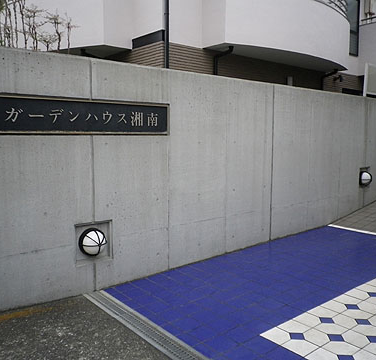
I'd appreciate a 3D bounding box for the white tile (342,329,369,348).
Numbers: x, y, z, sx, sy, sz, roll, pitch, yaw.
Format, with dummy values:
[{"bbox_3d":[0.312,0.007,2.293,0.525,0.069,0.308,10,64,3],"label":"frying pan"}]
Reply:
[{"bbox_3d":[1.240,1.182,2.877,0.195,0.012,0.195,-6,8,-38],"label":"white tile"}]

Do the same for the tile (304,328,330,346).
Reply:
[{"bbox_3d":[0.966,1.187,2.920,0.195,0.012,0.195,-6,8,-38],"label":"tile"}]

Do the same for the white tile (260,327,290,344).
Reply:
[{"bbox_3d":[0.688,1.190,2.954,0.195,0.012,0.195,-6,8,-38],"label":"white tile"}]

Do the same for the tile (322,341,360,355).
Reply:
[{"bbox_3d":[1.088,1.202,2.765,0.195,0.012,0.195,-6,8,-38],"label":"tile"}]

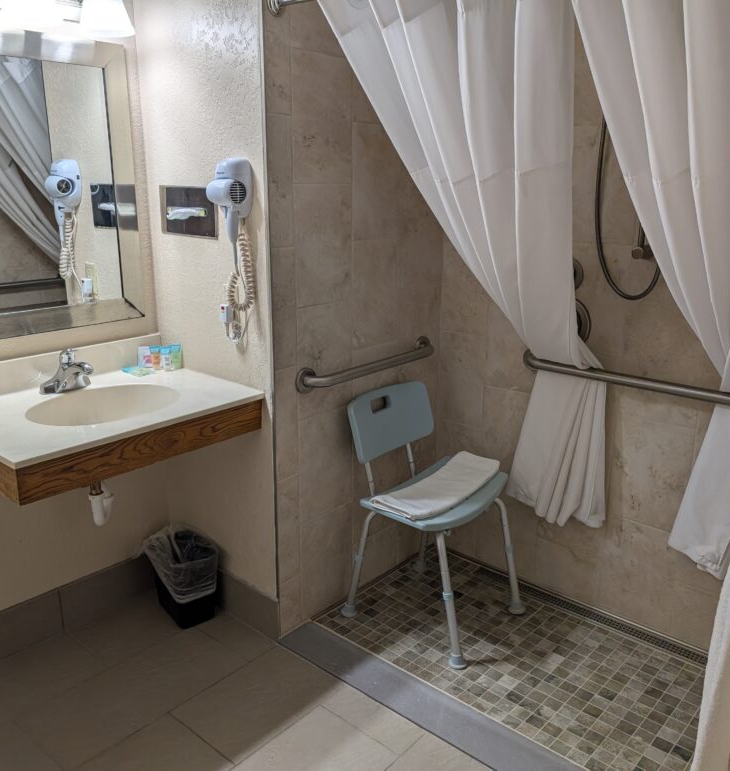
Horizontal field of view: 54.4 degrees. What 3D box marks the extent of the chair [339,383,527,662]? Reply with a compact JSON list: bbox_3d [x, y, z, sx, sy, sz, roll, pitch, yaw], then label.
[{"bbox_3d":[0.257,0.426,2.455,0.510,0.800,0.530,13,20,39],"label":"chair"}]

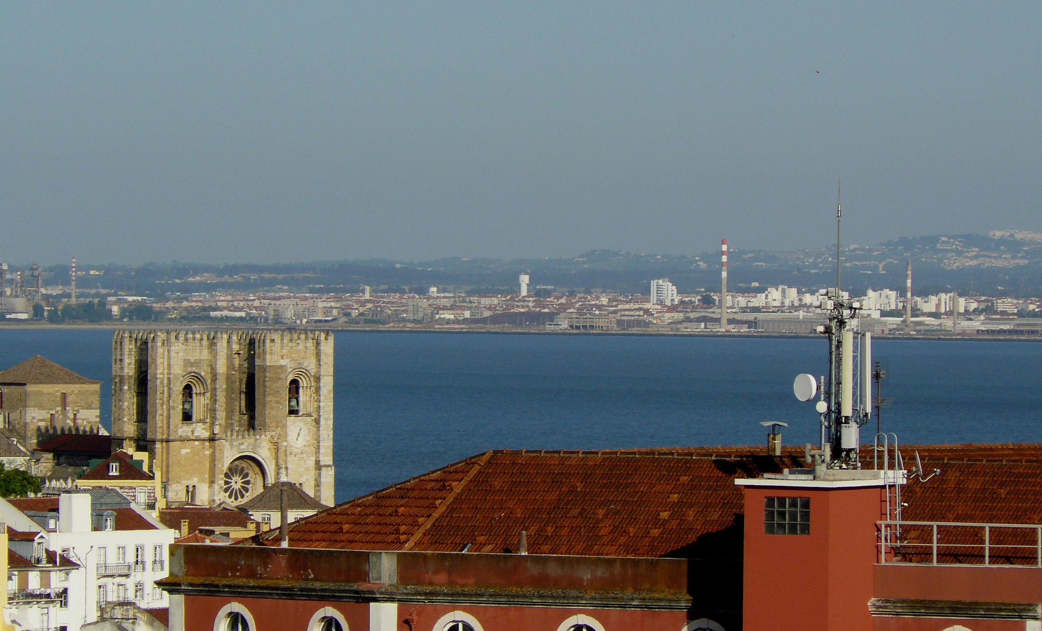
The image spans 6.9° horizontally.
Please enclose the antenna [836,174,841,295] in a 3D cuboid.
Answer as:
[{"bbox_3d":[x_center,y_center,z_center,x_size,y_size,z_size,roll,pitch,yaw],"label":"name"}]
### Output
[{"bbox_3d":[7.181,-1.810,195.000,0.090,2.650,0.090,1,0,0],"label":"antenna"}]

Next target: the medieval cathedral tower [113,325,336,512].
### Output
[{"bbox_3d":[-39.316,17.241,1140.000,29.500,31.000,10.000,0,1,-40],"label":"medieval cathedral tower"}]

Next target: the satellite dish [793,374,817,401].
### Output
[{"bbox_3d":[6.450,1.635,195.000,0.230,0.640,0.640,0,1,-41],"label":"satellite dish"}]

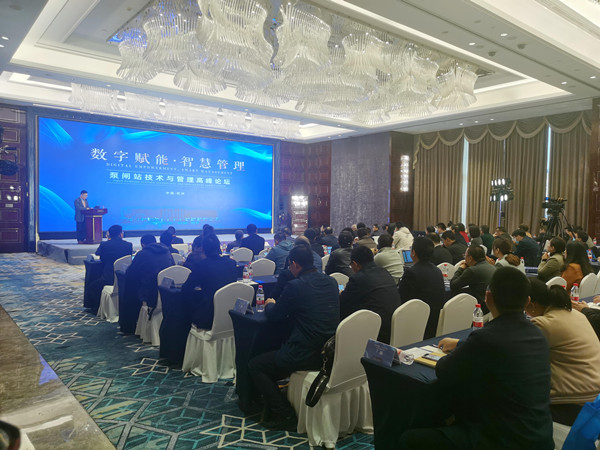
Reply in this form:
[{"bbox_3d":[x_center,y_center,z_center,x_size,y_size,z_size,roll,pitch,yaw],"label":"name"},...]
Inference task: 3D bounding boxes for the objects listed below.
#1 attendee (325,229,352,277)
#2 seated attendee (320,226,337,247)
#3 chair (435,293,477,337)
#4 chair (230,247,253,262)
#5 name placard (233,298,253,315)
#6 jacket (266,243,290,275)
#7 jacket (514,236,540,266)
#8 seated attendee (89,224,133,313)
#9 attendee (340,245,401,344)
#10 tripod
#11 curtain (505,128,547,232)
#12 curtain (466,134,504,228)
[{"bbox_3d":[0.612,0.753,6.068,0.520,1.330,0.820,-1,3,-39],"label":"attendee"},{"bbox_3d":[0.586,0.670,9.516,0.500,1.260,0.800,-1,3,-38],"label":"seated attendee"},{"bbox_3d":[1.283,1.042,4.349,0.470,0.910,0.560,-1,3,-39],"label":"chair"},{"bbox_3d":[-1.115,0.851,8.009,0.440,0.940,0.540,-1,2,-39],"label":"chair"},{"bbox_3d":[-0.470,0.670,3.850,0.080,0.095,0.205,-1,2,-39],"label":"name placard"},{"bbox_3d":[-0.250,0.585,7.193,0.530,0.650,0.500,-1,2,-39],"label":"jacket"},{"bbox_3d":[4.166,0.558,8.686,0.540,0.680,0.500,-1,3,-38],"label":"jacket"},{"bbox_3d":[-2.726,0.662,6.865,0.530,1.340,0.820,-1,3,-38],"label":"seated attendee"},{"bbox_3d":[0.584,0.842,4.146,0.540,1.300,0.820,-1,3,-39],"label":"attendee"},{"bbox_3d":[4.892,0.567,8.981,0.900,1.680,0.900,-1,2,-39],"label":"tripod"},{"bbox_3d":[7.998,-1.148,16.721,0.200,4.600,1.550,-1,3,-38],"label":"curtain"},{"bbox_3d":[7.030,-1.264,17.813,0.200,4.600,1.500,-1,2,-39],"label":"curtain"}]

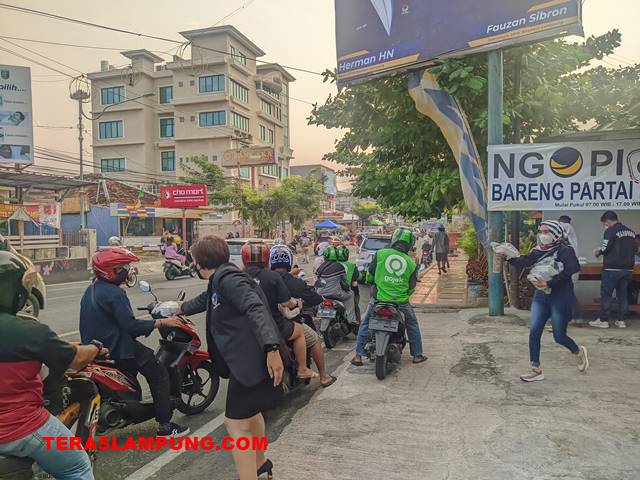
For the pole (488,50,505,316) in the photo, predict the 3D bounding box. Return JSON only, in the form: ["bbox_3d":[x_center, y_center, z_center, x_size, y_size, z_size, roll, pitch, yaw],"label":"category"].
[{"bbox_3d":[2.754,-0.909,7.500,0.220,4.200,0.220,-1,2,0],"label":"pole"}]

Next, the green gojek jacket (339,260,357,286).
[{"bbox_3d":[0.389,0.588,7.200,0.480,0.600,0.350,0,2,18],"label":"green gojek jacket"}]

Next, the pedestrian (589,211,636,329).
[{"bbox_3d":[4.245,0.431,7.000,0.520,1.660,0.500,-2,2,-24],"label":"pedestrian"}]

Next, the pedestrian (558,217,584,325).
[{"bbox_3d":[3.849,0.473,7.390,0.500,1.640,0.420,-1,1,-12],"label":"pedestrian"}]

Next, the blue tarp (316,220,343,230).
[{"bbox_3d":[0.874,-1.508,49.986,2.800,1.050,2.800,-1,1,0],"label":"blue tarp"}]

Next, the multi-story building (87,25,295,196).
[{"bbox_3d":[-13.509,-9.911,55.875,16.000,21.000,18.000,0,2,17],"label":"multi-story building"}]

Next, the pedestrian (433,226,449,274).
[{"bbox_3d":[4.053,0.356,16.190,0.520,1.670,0.400,0,1,16],"label":"pedestrian"}]

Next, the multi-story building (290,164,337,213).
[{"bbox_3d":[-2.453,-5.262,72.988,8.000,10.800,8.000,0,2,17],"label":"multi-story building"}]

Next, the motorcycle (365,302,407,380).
[{"bbox_3d":[0.795,0.837,5.273,0.690,1.080,1.880,0,1,19],"label":"motorcycle"}]

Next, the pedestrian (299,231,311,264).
[{"bbox_3d":[-0.733,0.378,23.500,0.500,1.600,0.400,-1,2,5],"label":"pedestrian"}]

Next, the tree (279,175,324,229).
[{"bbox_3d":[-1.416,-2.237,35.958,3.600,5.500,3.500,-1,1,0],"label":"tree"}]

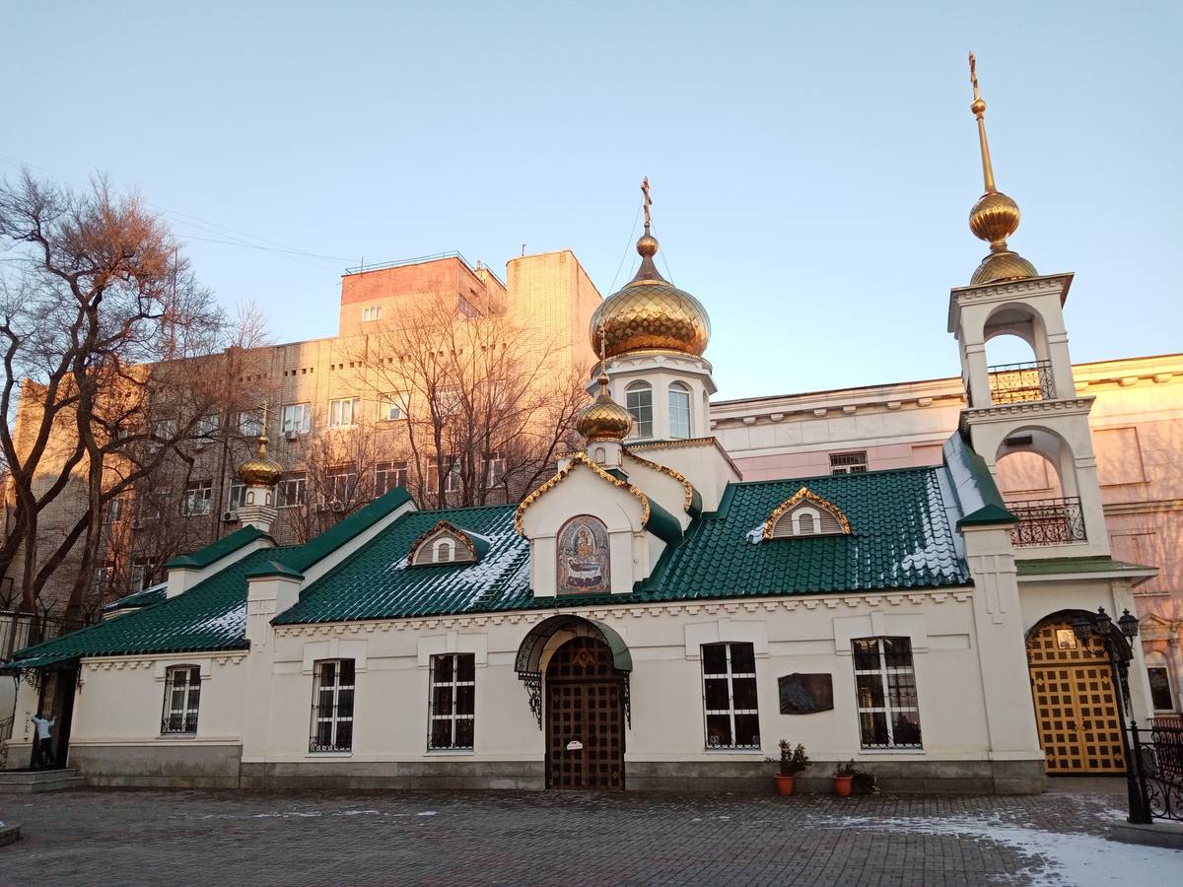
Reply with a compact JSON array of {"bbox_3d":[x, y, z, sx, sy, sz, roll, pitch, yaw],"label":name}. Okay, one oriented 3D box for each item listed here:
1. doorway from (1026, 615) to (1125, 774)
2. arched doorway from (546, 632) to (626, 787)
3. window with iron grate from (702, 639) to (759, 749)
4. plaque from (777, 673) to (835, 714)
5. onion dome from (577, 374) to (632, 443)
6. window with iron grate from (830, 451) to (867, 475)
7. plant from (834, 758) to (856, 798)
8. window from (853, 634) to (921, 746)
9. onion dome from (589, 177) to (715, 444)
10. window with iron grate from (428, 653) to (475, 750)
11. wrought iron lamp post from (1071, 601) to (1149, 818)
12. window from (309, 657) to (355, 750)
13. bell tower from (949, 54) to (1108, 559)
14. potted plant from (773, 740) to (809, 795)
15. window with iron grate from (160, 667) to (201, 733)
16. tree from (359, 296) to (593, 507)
[{"bbox_3d":[9.462,4.960,17.430,1.467,2.874,0.140,-6,-16,17],"label":"doorway"},{"bbox_3d":[-0.146,5.490,18.190,1.691,2.975,0.180,-6,-15,17],"label":"arched doorway"},{"bbox_3d":[2.694,4.879,17.238,1.057,2.018,0.180,-6,-15,17],"label":"window with iron grate"},{"bbox_3d":[3.904,4.554,16.148,0.948,0.743,0.070,-6,-16,17],"label":"plaque"},{"bbox_3d":[0.316,-0.874,21.257,1.350,1.658,1.350,-2,-14,0],"label":"onion dome"},{"bbox_3d":[9.716,1.246,33.443,1.362,1.850,0.150,-6,-16,17],"label":"window with iron grate"},{"bbox_3d":[4.381,5.762,15.312,0.398,0.582,0.380,-6,-16,17],"label":"plant"},{"bbox_3d":[5.258,4.435,15.841,1.020,1.938,0.160,-6,-16,17],"label":"window"},{"bbox_3d":[1.738,-3.899,26.363,3.900,8.941,3.900,-6,-16,17],"label":"onion dome"},{"bbox_3d":[-2.890,5.310,18.298,1.047,1.920,0.160,-6,-16,17],"label":"window with iron grate"},{"bbox_3d":[6.926,3.500,11.619,0.820,2.691,0.820,-6,-15,17],"label":"wrought iron lamp post"},{"bbox_3d":[-5.739,5.845,19.821,1.083,2.000,0.180,-6,-15,17],"label":"window"},{"bbox_3d":[9.094,-3.368,19.664,2.459,12.093,2.459,-6,-15,17],"label":"bell tower"},{"bbox_3d":[3.526,5.719,15.694,0.643,0.910,0.500,-6,-16,17],"label":"potted plant"},{"bbox_3d":[-9.779,6.127,21.265,1.038,1.579,0.180,-6,-15,17],"label":"window with iron grate"},{"bbox_3d":[-4.263,0.793,31.621,7.800,13.174,7.500,-6,-15,17],"label":"tree"}]

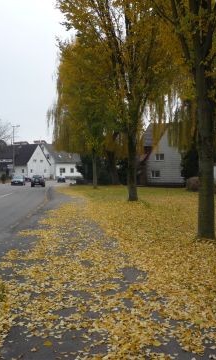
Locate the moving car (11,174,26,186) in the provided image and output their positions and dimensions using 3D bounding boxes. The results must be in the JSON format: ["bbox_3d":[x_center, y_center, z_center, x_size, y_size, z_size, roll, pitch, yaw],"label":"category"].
[{"bbox_3d":[-12.494,0.070,61.800,1.720,1.480,4.100,0,1,-6],"label":"moving car"}]

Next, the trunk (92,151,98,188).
[{"bbox_3d":[-1.417,-1.247,50.300,0.520,4.350,0.520,0,1,0],"label":"trunk"}]

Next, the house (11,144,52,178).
[{"bbox_3d":[-19.737,-4.559,113.000,7.800,8.800,8.000,1,1,35],"label":"house"}]

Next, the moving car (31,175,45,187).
[{"bbox_3d":[-9.106,0.143,57.800,1.760,1.650,4.100,0,1,-7],"label":"moving car"}]

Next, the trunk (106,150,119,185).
[{"bbox_3d":[0.787,-1.746,63.500,1.200,4.900,1.200,0,1,0],"label":"trunk"}]

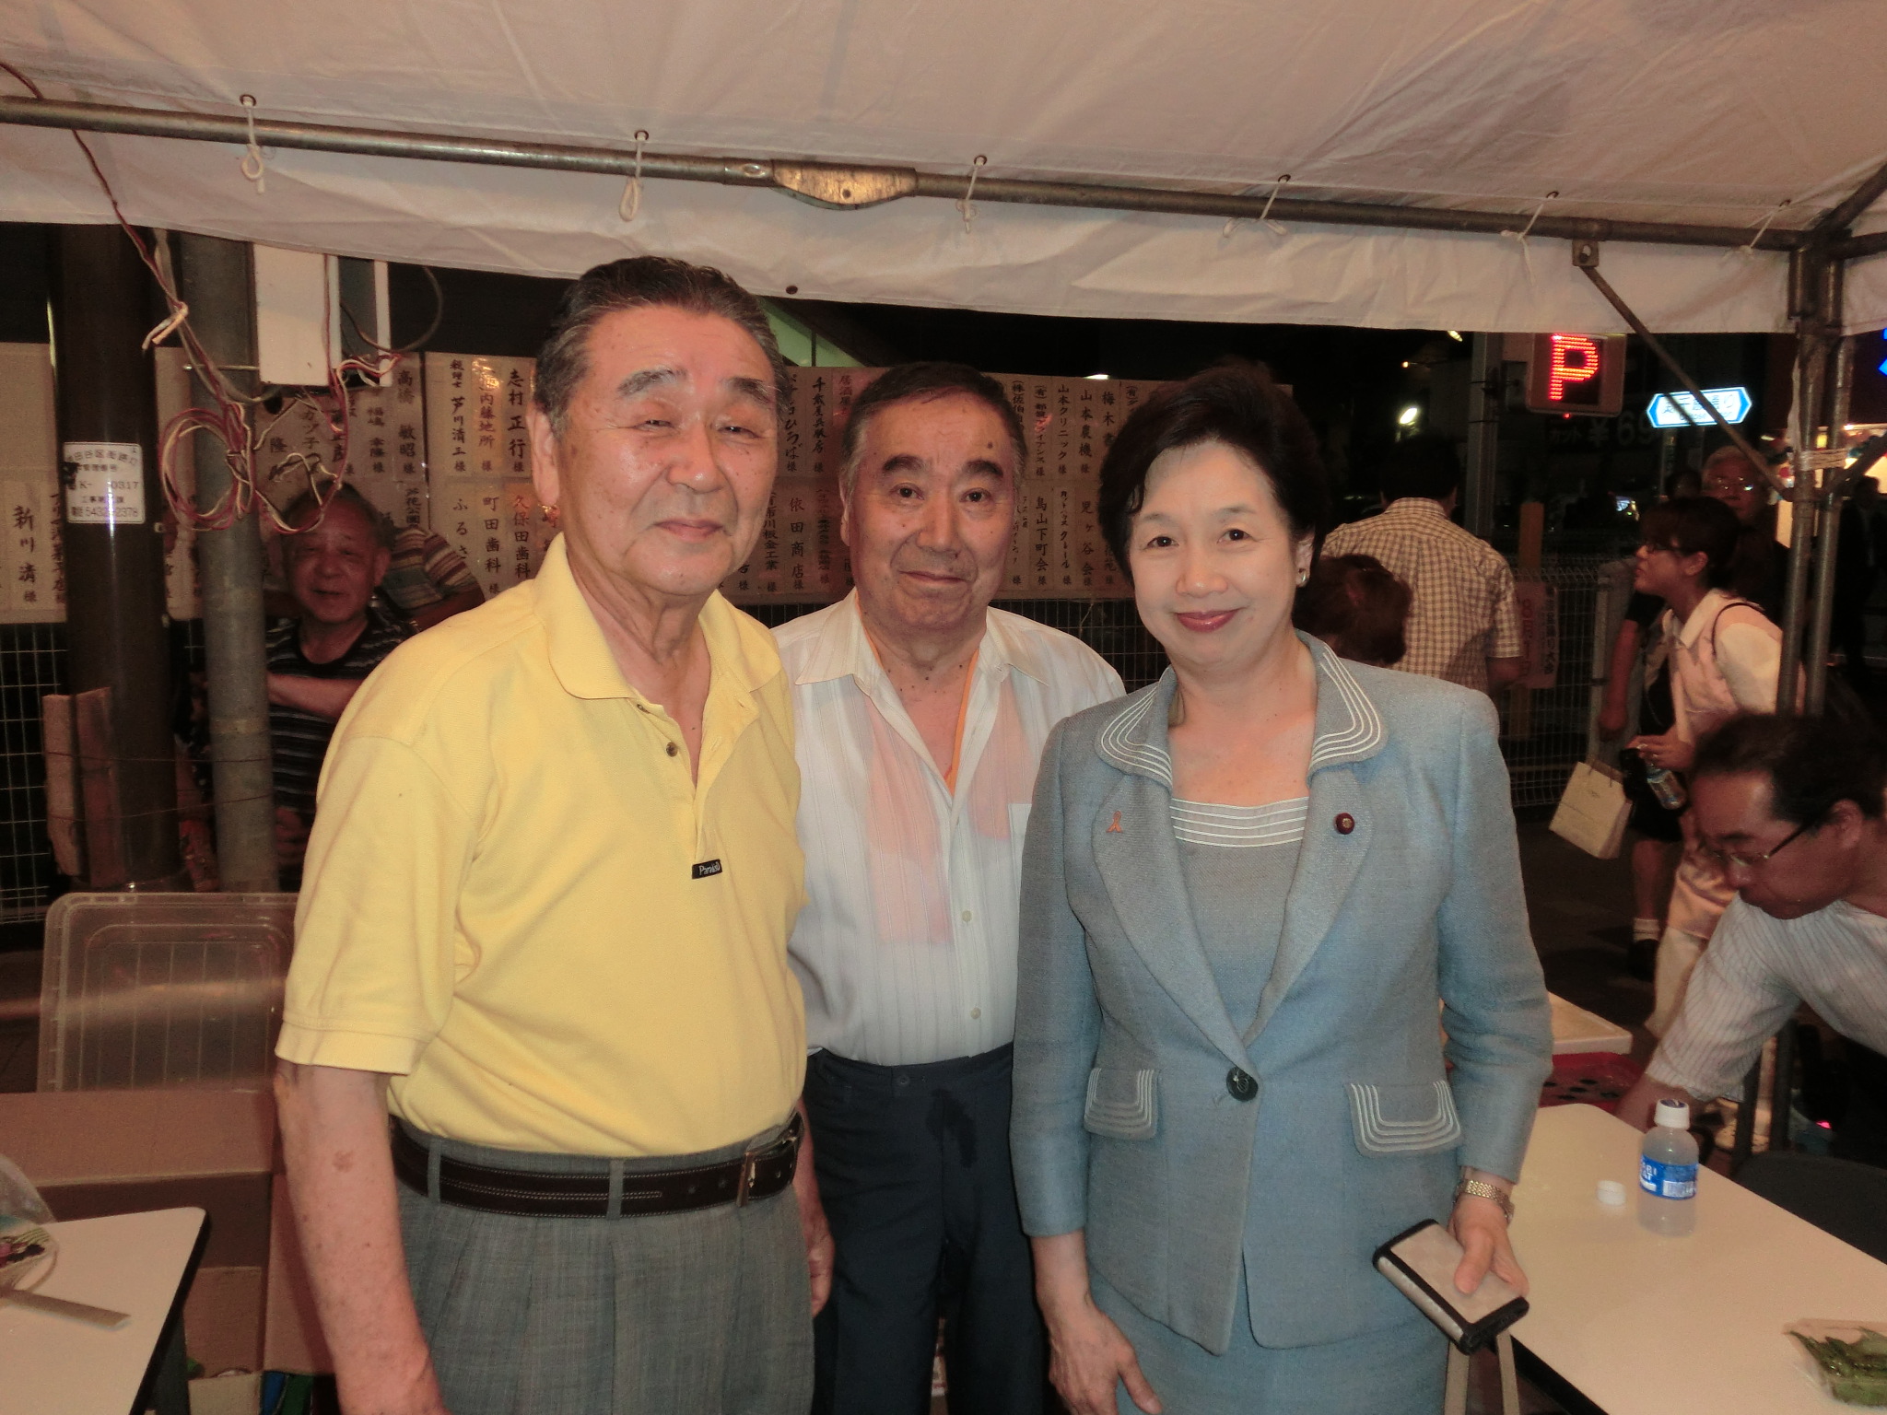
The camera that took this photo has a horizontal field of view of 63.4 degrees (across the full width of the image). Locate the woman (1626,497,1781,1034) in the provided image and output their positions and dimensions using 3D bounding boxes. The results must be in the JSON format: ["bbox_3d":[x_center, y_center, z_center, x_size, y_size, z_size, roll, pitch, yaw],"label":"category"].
[{"bbox_3d":[1.998,0.213,4.019,0.500,1.525,0.460,2,7,13],"label":"woman"}]

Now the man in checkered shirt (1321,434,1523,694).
[{"bbox_3d":[1.135,0.169,3.757,0.520,1.662,0.340,3,7,22],"label":"man in checkered shirt"}]

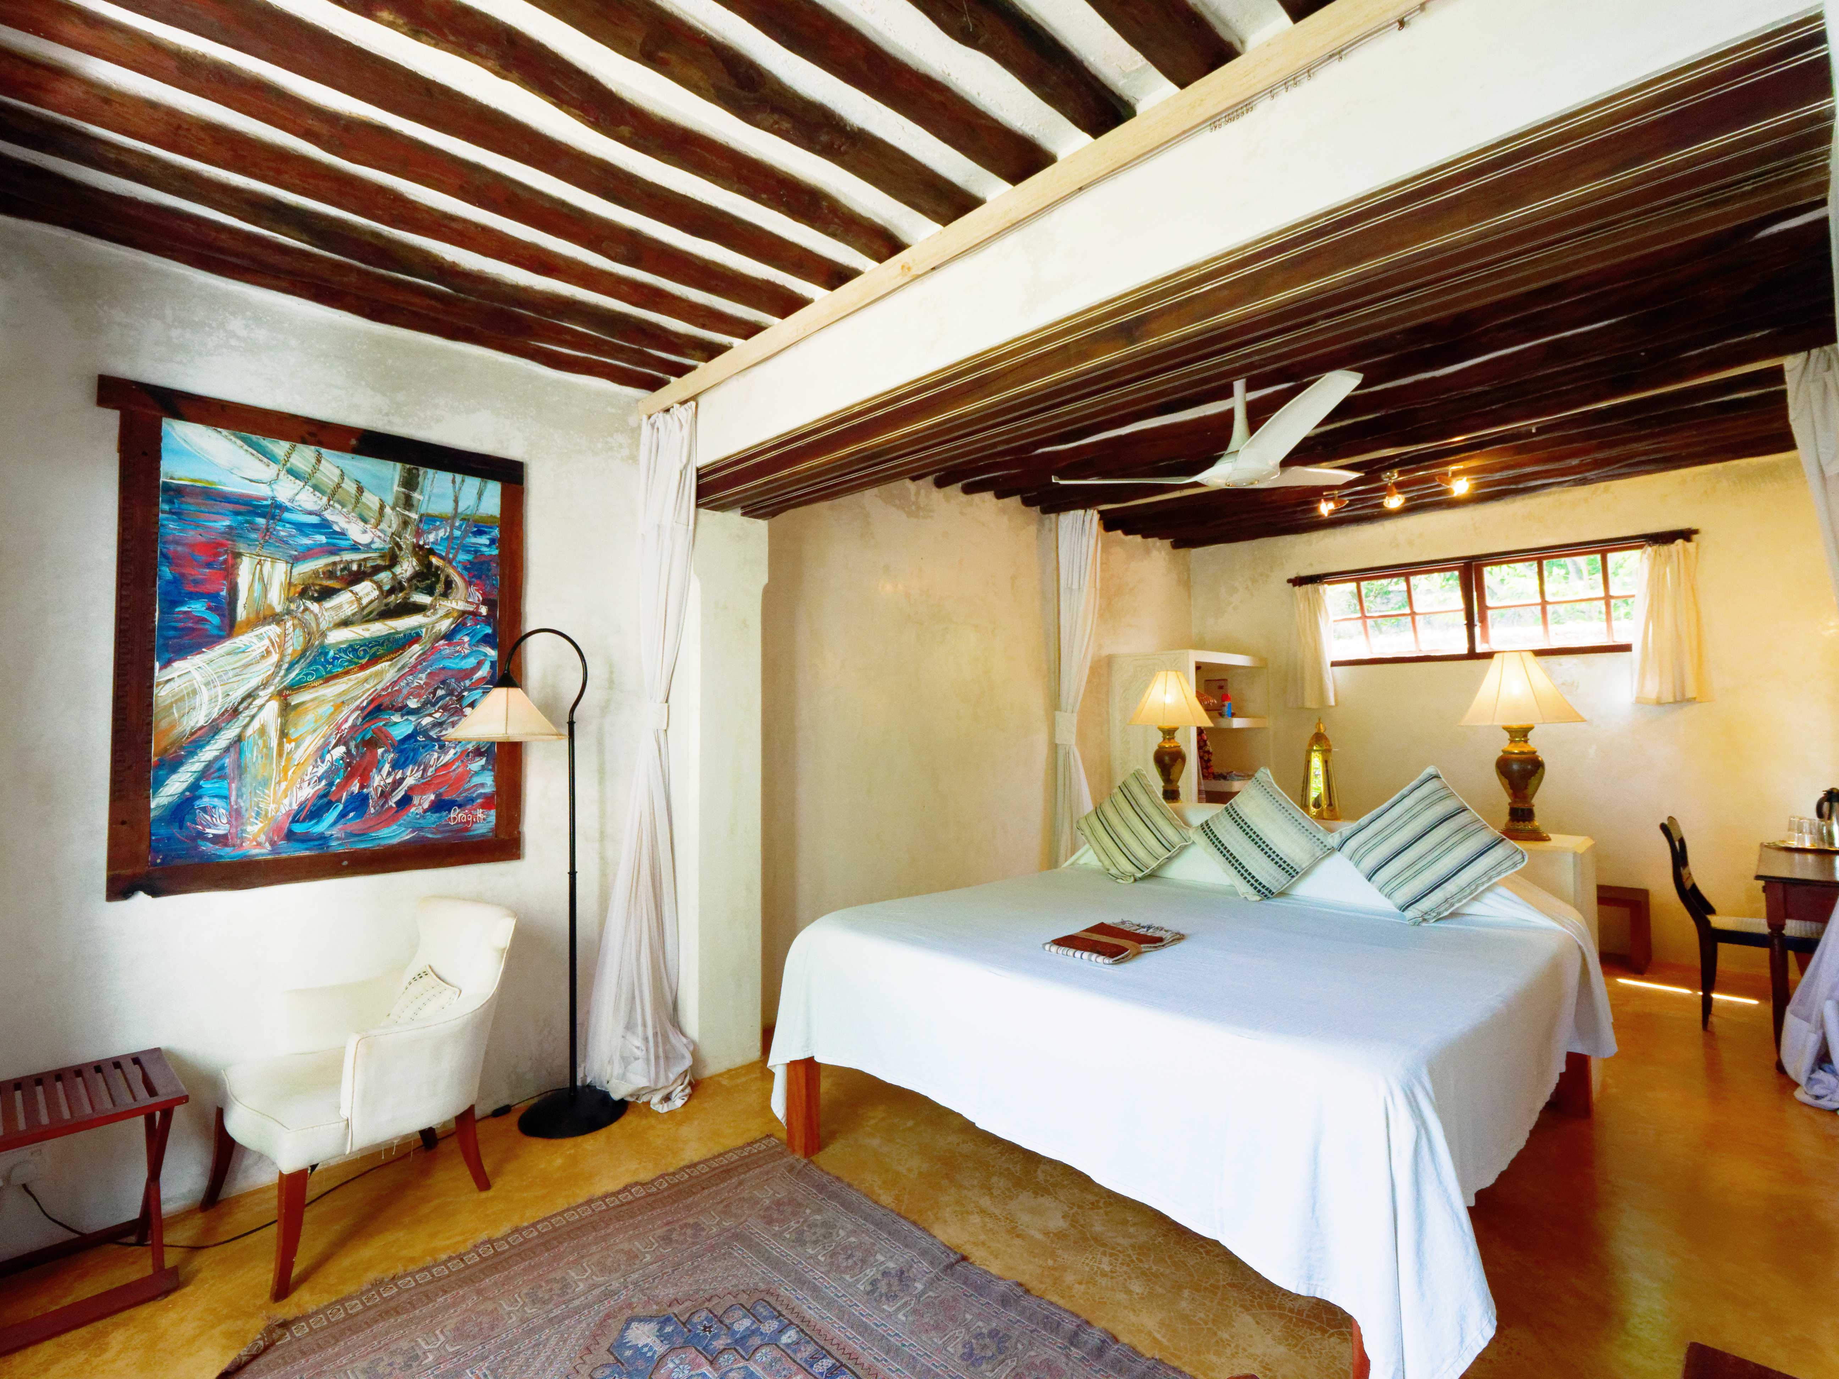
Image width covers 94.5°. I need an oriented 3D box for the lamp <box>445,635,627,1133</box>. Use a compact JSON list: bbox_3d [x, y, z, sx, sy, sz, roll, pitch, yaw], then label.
[{"bbox_3d":[-1.274,0.611,2.824,0.550,1.630,0.370,1,-2,-31],"label":"lamp"}]

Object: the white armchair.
[{"bbox_3d":[-1.495,1.020,2.327,0.610,0.790,0.660,-2,-3,39],"label":"white armchair"}]

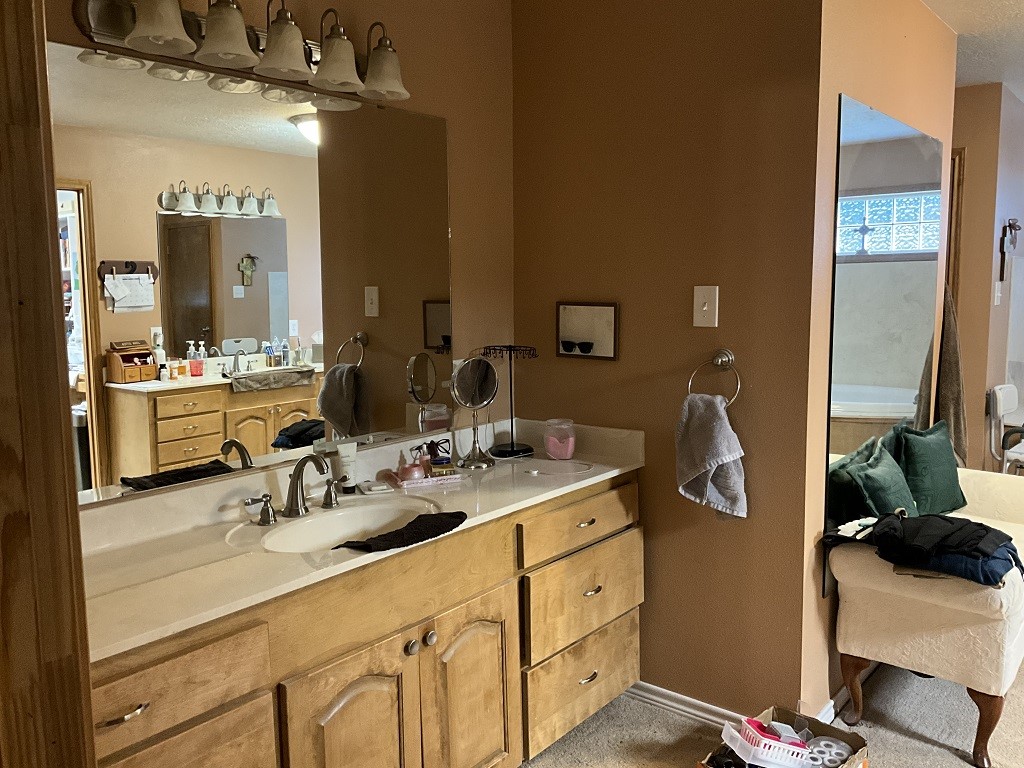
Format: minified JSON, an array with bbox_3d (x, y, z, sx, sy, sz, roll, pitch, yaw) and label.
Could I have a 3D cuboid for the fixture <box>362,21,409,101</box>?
[{"bbox_3d":[-0.363,-0.906,2.385,0.160,0.200,0.147,-1,7,0],"label":"fixture"}]

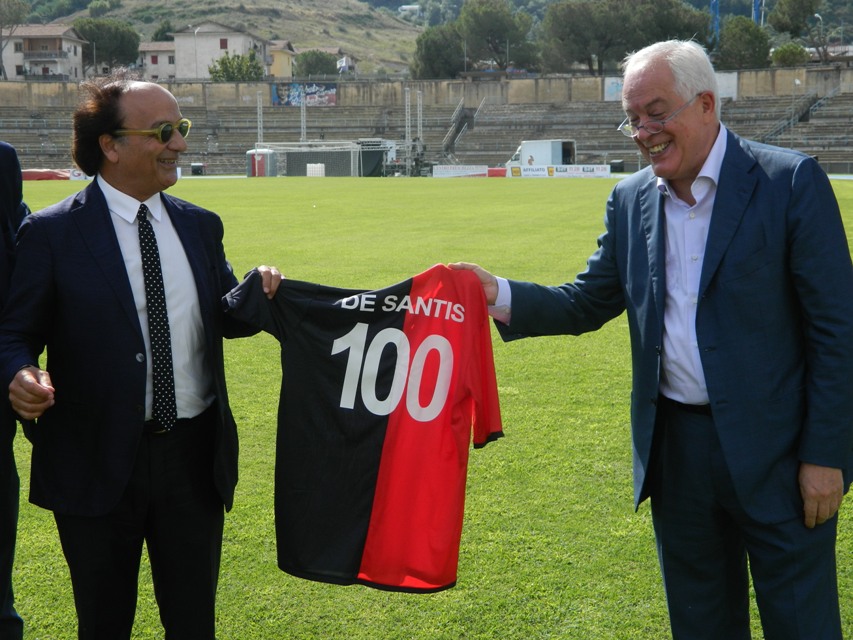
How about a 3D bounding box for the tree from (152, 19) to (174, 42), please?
[{"bbox_3d":[-43.494,-46.003,235.000,4.680,8.530,4.680,0,7,0],"label":"tree"}]

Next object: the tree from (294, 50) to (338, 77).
[{"bbox_3d":[-14.966,-34.374,192.000,6.150,4.920,6.150,0,7,0],"label":"tree"}]

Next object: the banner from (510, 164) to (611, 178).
[{"bbox_3d":[10.168,-11.292,107.000,7.690,0.950,0.100,0,7,0],"label":"banner"}]

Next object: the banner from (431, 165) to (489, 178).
[{"bbox_3d":[2.616,-11.292,107.000,4.210,0.950,0.100,0,7,0],"label":"banner"}]

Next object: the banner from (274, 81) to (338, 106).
[{"bbox_3d":[-13.000,-24.051,150.000,6.990,2.510,0.100,0,7,0],"label":"banner"}]

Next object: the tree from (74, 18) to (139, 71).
[{"bbox_3d":[-46.843,-38.963,205.000,10.210,10.360,10.210,0,7,0],"label":"tree"}]

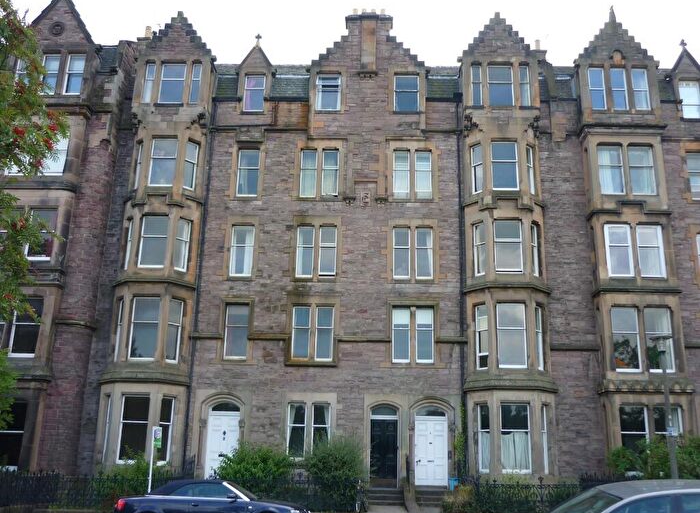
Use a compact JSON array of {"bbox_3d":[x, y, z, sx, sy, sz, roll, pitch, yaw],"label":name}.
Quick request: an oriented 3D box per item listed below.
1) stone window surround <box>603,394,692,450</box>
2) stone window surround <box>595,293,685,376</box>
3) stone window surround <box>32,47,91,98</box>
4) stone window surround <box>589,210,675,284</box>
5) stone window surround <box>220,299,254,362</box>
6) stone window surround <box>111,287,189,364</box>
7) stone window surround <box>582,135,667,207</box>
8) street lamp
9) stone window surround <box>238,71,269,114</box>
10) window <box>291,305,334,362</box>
[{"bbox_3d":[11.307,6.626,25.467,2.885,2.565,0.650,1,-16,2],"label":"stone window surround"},{"bbox_3d":[11.425,3.082,26.456,2.974,3.192,0.650,1,-16,2],"label":"stone window surround"},{"bbox_3d":[-11.767,-7.521,27.256,1.983,2.016,0.300,1,-16,2],"label":"stone window surround"},{"bbox_3d":[11.515,-0.335,27.410,2.989,2.846,0.650,1,-16,2],"label":"stone window surround"},{"bbox_3d":[-4.265,2.816,25.404,1.295,2.448,0.320,1,-16,2],"label":"stone window surround"},{"bbox_3d":[-8.149,2.861,26.981,3.050,3.171,0.900,1,-16,2],"label":"stone window surround"},{"bbox_3d":[10.712,-3.178,26.174,2.849,3.017,0.950,1,-16,2],"label":"stone window surround"},{"bbox_3d":[8.571,4.684,17.769,0.620,5.219,0.620,1,-16,2],"label":"street lamp"},{"bbox_3d":[-4.089,-6.969,28.337,1.112,1.908,0.300,1,-16,2],"label":"stone window surround"},{"bbox_3d":[-1.420,2.936,25.512,1.580,2.155,0.300,1,-16,2],"label":"window"}]

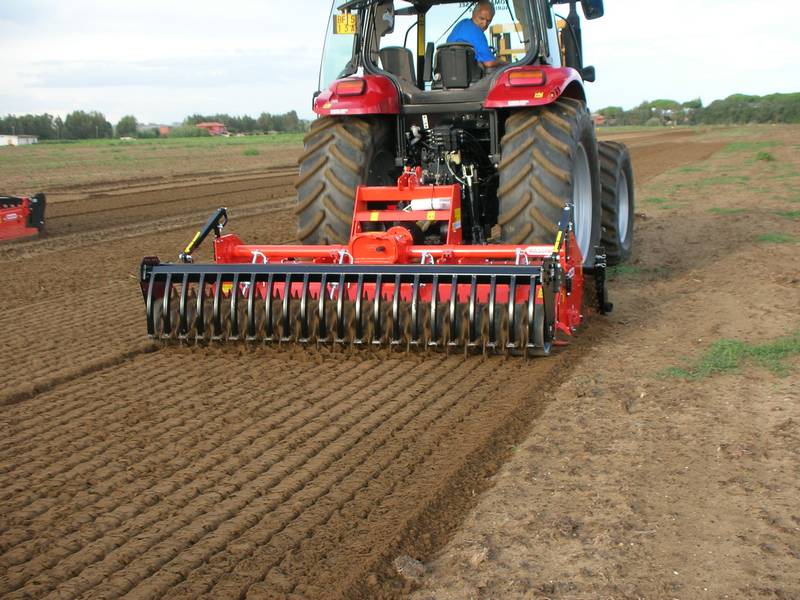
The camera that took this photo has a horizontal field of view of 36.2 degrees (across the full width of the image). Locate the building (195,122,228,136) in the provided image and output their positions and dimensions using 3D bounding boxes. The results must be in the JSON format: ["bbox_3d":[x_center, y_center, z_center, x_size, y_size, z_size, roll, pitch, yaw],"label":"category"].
[{"bbox_3d":[-61.556,-55.678,400.000,11.000,4.700,9.000,-3,8,-9],"label":"building"}]

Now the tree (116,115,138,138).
[{"bbox_3d":[-77.863,-49.575,350.000,6.200,6.900,6.200,-3,8,-13],"label":"tree"}]

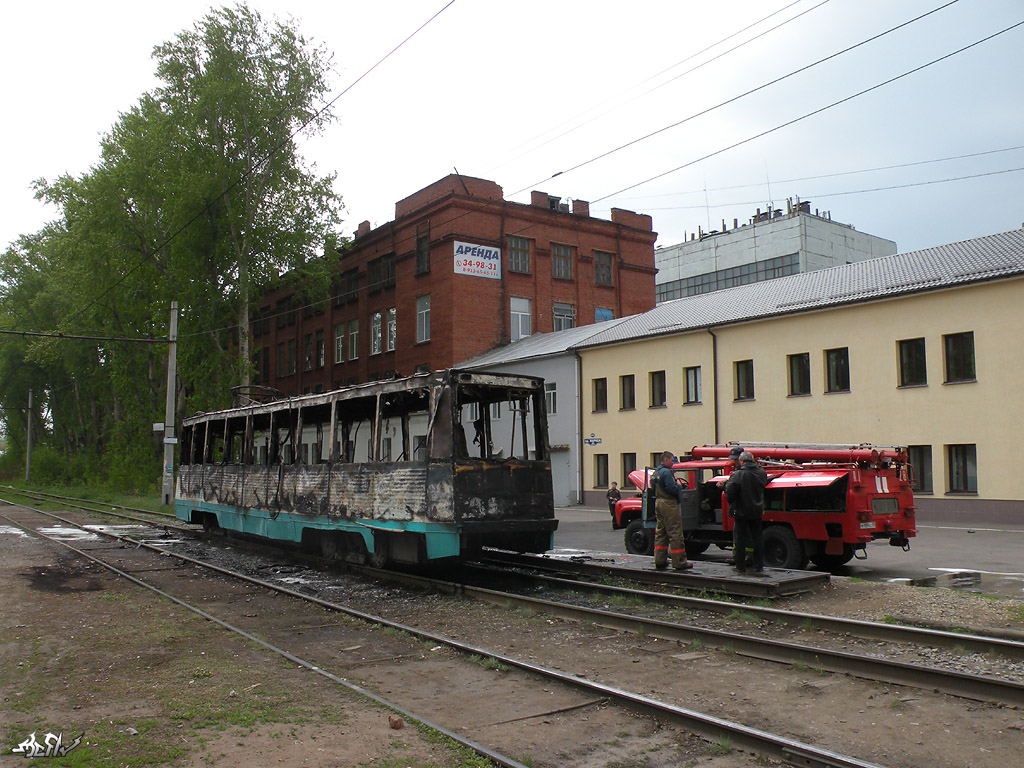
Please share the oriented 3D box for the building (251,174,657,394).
[{"bbox_3d":[-8.049,-0.935,70.724,18.500,20.921,37.000,4,-8,-38],"label":"building"}]

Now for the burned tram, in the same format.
[{"bbox_3d":[-4.545,1.907,17.887,2.500,3.400,15.000,4,-8,-37],"label":"burned tram"}]

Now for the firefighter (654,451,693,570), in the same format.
[{"bbox_3d":[2.472,1.951,12.460,0.550,1.790,0.500,2,-7,-25],"label":"firefighter"}]

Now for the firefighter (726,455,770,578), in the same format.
[{"bbox_3d":[3.544,1.938,12.184,0.620,1.780,0.420,2,-6,-20],"label":"firefighter"}]

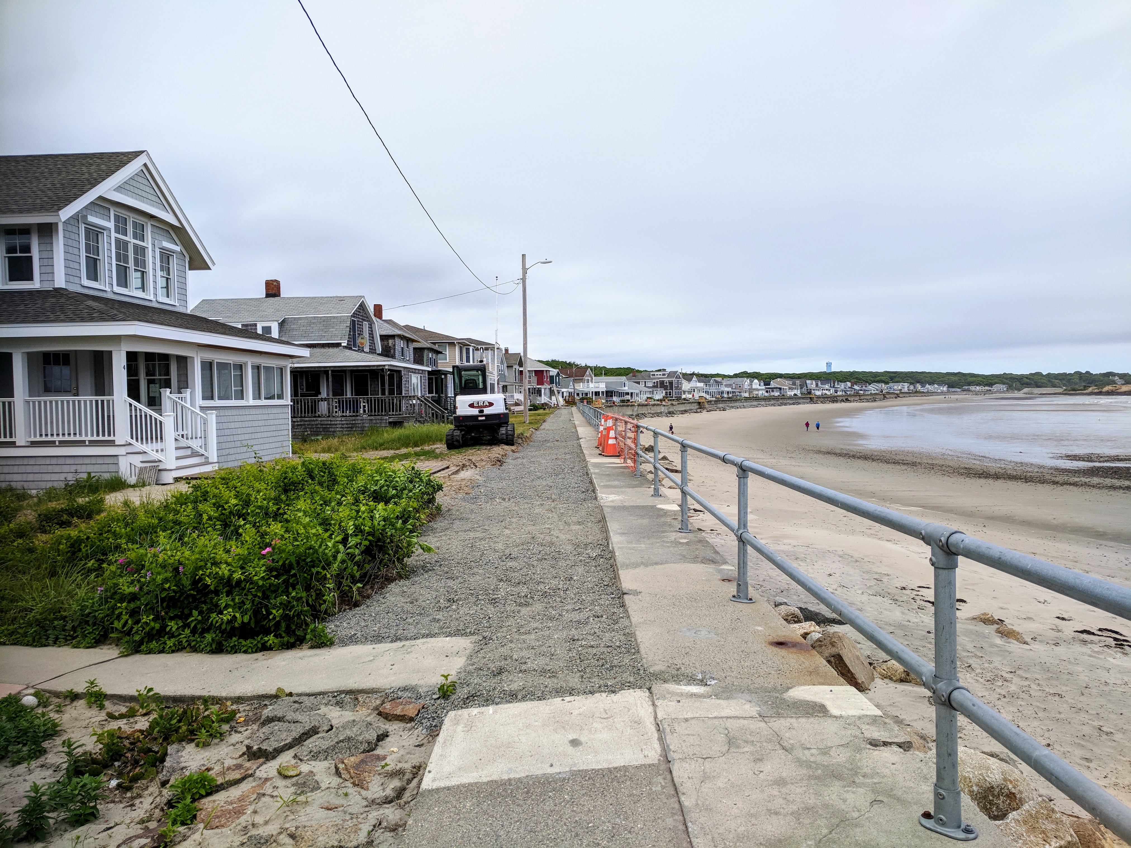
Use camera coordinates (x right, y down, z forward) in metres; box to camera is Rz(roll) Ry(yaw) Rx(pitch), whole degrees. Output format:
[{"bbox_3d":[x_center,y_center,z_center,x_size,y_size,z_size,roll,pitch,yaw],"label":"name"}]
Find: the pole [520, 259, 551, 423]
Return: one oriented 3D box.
[{"bbox_3d":[-1.499,-4.790,47.883,1.650,9.480,0.360,-1,2,1],"label":"pole"}]

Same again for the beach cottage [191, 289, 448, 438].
[{"bbox_3d":[-11.657,-2.956,40.126,12.000,7.230,9.200,-1,2,3],"label":"beach cottage"}]

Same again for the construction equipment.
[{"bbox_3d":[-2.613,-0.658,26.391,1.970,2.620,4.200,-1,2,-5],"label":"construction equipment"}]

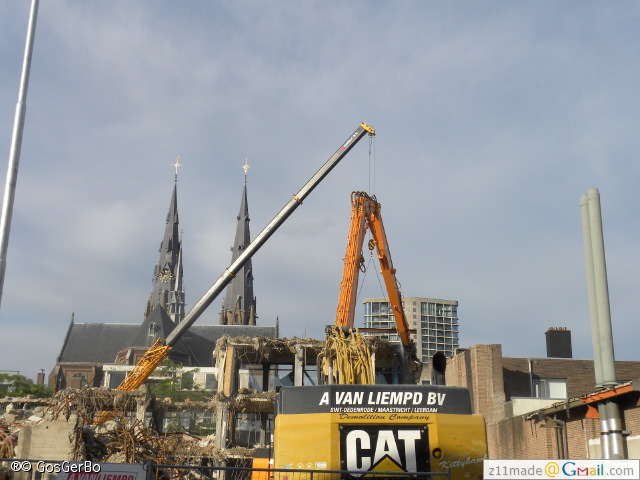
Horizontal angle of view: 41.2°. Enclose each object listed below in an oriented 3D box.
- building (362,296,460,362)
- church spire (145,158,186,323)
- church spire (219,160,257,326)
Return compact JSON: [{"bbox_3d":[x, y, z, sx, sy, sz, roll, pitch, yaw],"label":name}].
[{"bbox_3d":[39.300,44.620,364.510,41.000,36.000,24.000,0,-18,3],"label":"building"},{"bbox_3d":[-28.380,0.690,163.350,7.600,36.000,7.600,1,-18,0],"label":"church spire"},{"bbox_3d":[-15.000,0.590,165.430,7.000,36.000,7.000,1,-18,0],"label":"church spire"}]

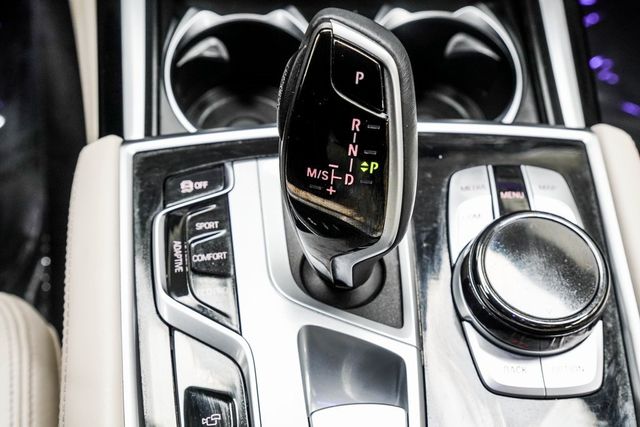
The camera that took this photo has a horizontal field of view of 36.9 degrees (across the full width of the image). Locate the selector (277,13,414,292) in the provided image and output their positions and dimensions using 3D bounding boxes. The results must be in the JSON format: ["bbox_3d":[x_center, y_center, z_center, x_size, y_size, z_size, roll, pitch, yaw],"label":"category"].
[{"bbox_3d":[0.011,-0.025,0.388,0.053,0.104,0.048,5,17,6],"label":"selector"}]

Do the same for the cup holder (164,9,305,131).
[{"bbox_3d":[-0.038,-0.050,0.495,0.082,0.060,0.082,-2,55,-4],"label":"cup holder"}]

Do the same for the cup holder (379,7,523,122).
[{"bbox_3d":[0.059,-0.066,0.472,0.080,0.018,0.080,-2,55,-4],"label":"cup holder"}]

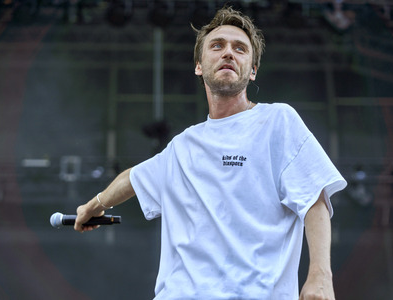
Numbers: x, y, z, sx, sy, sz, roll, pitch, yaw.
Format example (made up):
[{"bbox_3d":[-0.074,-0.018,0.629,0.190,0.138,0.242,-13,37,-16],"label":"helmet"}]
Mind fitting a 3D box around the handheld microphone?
[{"bbox_3d":[-0.368,0.235,3.970,0.246,0.050,0.050,0,0,-3],"label":"handheld microphone"}]

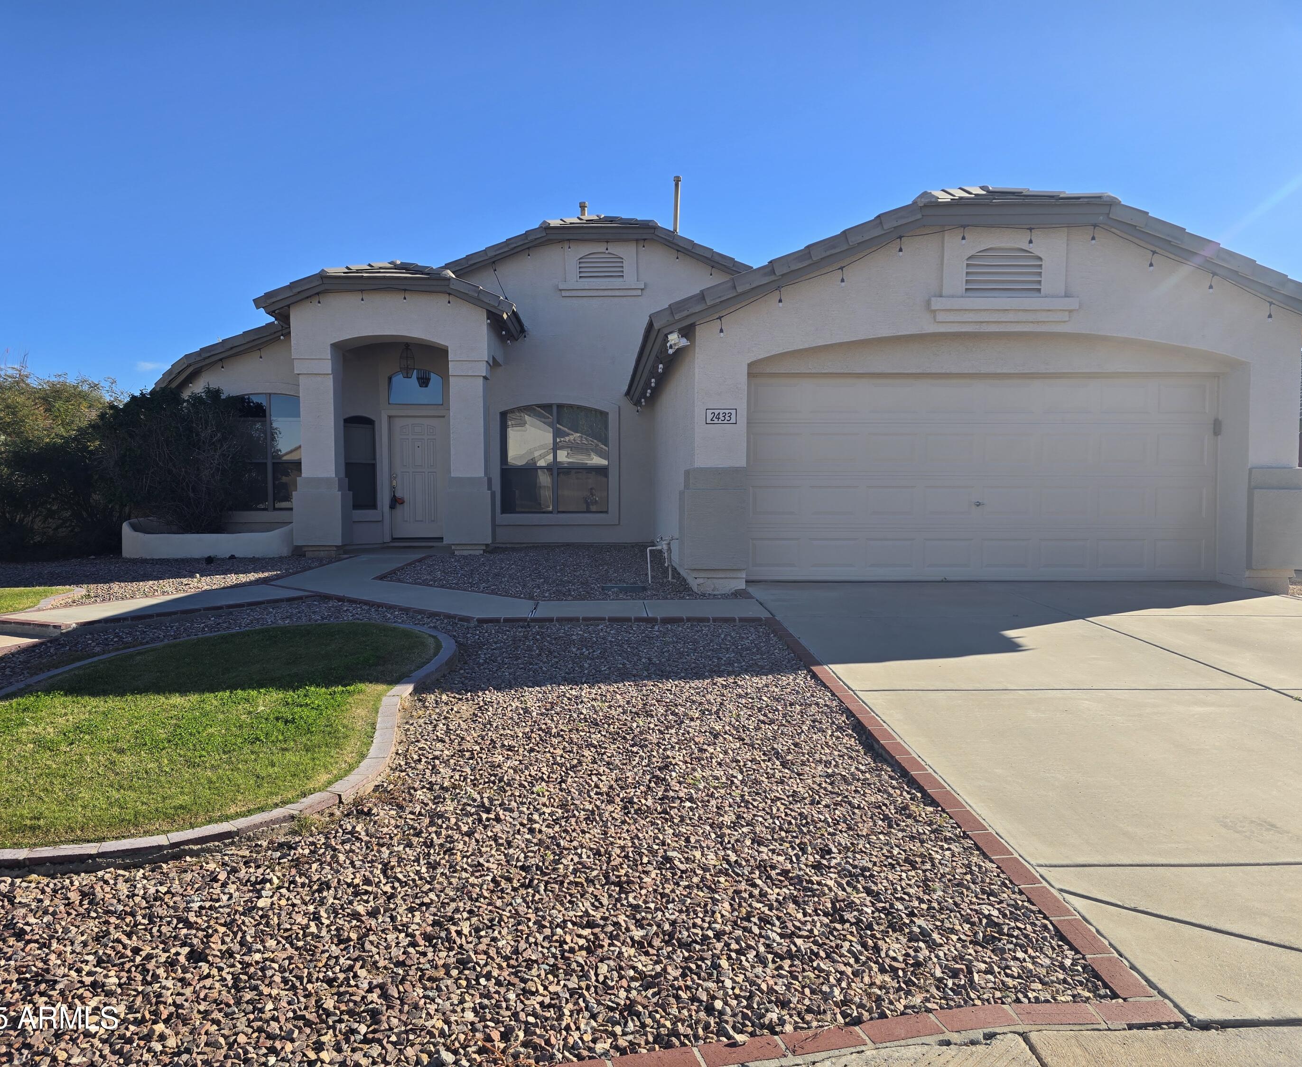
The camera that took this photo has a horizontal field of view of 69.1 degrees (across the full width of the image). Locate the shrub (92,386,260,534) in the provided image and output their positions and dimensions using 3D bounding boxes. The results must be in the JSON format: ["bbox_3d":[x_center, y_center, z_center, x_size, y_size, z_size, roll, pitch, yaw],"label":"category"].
[{"bbox_3d":[-6.987,-1.079,13.900,2.350,2.170,1.800,0,3,-2],"label":"shrub"}]

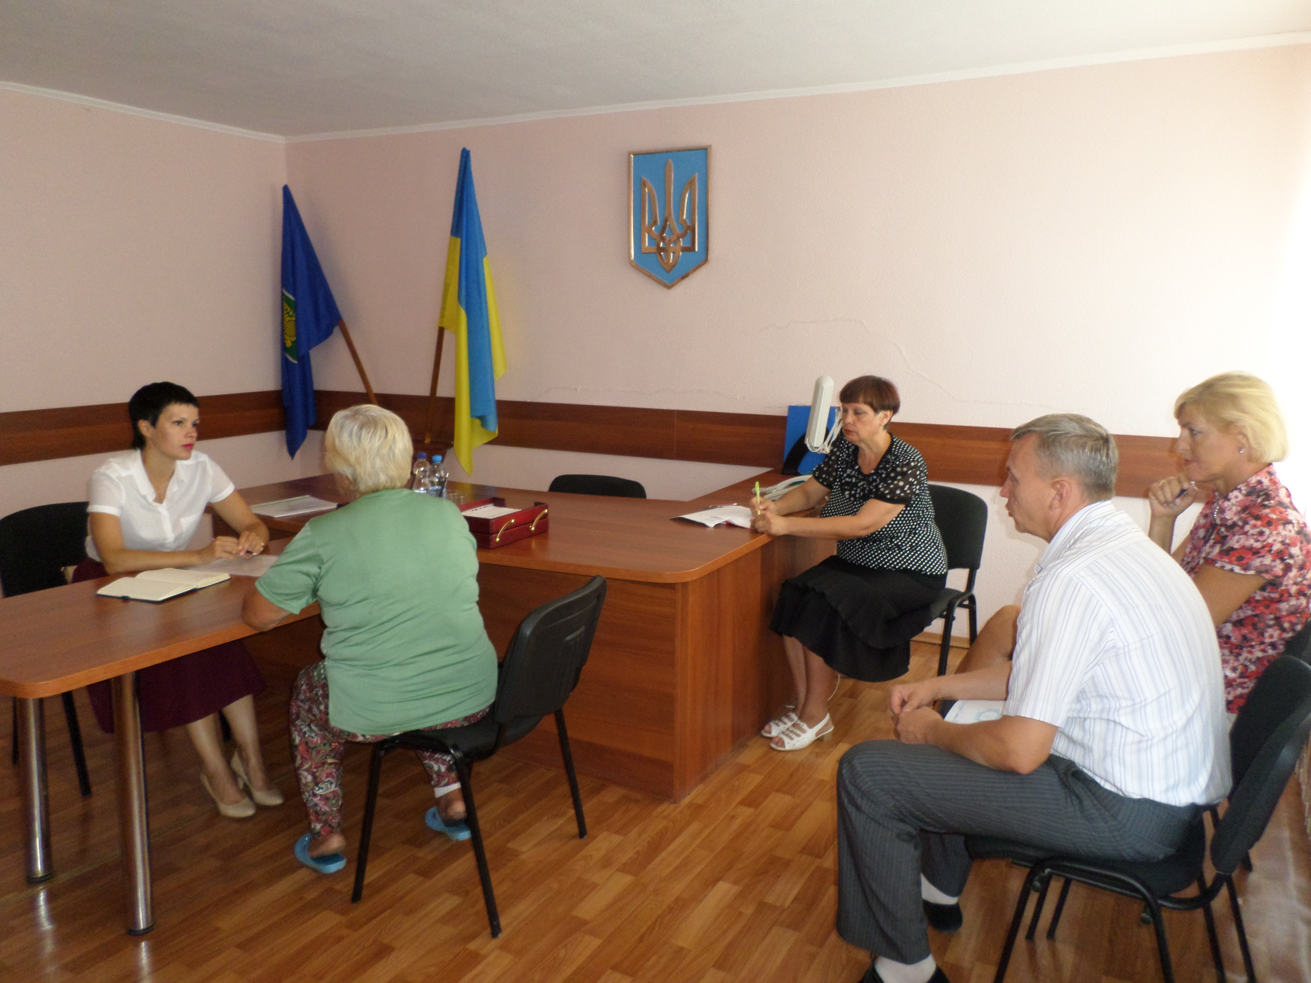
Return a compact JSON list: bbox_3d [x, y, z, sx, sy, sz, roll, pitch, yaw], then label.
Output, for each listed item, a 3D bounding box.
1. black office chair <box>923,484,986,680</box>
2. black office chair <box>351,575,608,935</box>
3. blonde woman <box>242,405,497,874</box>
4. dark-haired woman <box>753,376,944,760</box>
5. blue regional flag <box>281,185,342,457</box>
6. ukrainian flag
[{"bbox_3d":[1.050,0.431,4.087,0.540,0.820,0.570,8,13,37],"label":"black office chair"},{"bbox_3d":[-0.508,0.676,2.638,0.560,0.820,0.540,5,11,21],"label":"black office chair"},{"bbox_3d":[-0.825,0.408,2.750,0.620,1.300,0.740,-5,12,-28],"label":"blonde woman"},{"bbox_3d":[0.790,0.229,3.800,0.740,1.310,0.540,-5,12,-27],"label":"dark-haired woman"},{"bbox_3d":[-2.130,-1.028,5.850,0.400,1.660,0.250,3,10,12],"label":"blue regional flag"},{"bbox_3d":[-0.956,-0.917,4.950,0.360,1.660,0.250,6,11,26],"label":"ukrainian flag"}]

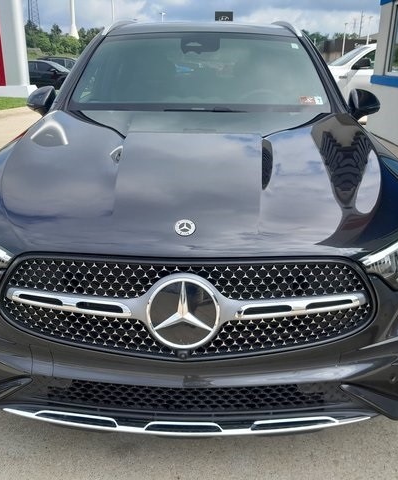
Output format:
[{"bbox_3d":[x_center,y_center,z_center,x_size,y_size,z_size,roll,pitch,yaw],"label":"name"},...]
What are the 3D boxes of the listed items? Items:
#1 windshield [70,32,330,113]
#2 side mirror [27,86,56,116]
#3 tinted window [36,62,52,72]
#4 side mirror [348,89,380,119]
[{"bbox_3d":[0.013,-0.957,2.845,1.400,0.160,0.840,1,50,2],"label":"windshield"},{"bbox_3d":[-0.922,-0.807,2.946,0.200,0.180,0.150,1,20,2],"label":"side mirror"},{"bbox_3d":[-7.266,-8.095,23.400,0.800,0.430,0.100,3,10,6],"label":"tinted window"},{"bbox_3d":[0.947,-0.782,2.892,0.200,0.180,0.150,1,20,2],"label":"side mirror"}]

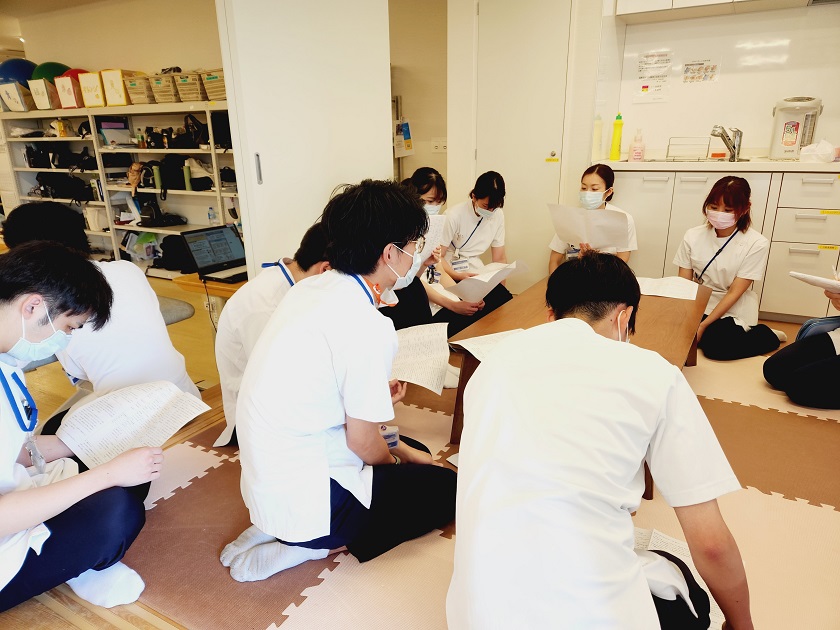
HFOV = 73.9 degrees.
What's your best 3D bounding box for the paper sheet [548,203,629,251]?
[{"bbox_3d":[0.808,-0.418,2.667,0.385,0.260,0.070,10,61,31],"label":"paper sheet"}]

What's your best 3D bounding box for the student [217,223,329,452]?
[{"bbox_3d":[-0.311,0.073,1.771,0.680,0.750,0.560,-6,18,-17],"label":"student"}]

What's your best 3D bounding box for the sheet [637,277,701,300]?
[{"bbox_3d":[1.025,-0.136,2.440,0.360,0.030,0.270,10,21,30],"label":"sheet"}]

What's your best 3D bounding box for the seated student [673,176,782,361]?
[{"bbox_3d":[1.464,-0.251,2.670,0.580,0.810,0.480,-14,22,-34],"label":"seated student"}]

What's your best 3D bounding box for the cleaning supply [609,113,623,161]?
[{"bbox_3d":[1.182,-1.065,3.343,0.064,0.268,0.057,8,20,26],"label":"cleaning supply"}]

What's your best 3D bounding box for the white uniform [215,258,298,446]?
[{"bbox_3d":[-0.434,0.113,1.750,0.440,0.610,0.480,-6,18,-17],"label":"white uniform"}]

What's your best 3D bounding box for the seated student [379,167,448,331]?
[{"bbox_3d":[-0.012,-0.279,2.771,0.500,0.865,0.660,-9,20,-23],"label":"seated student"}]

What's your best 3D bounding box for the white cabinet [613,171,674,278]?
[{"bbox_3d":[1.338,-0.526,3.468,0.440,0.740,0.500,9,20,30],"label":"white cabinet"}]

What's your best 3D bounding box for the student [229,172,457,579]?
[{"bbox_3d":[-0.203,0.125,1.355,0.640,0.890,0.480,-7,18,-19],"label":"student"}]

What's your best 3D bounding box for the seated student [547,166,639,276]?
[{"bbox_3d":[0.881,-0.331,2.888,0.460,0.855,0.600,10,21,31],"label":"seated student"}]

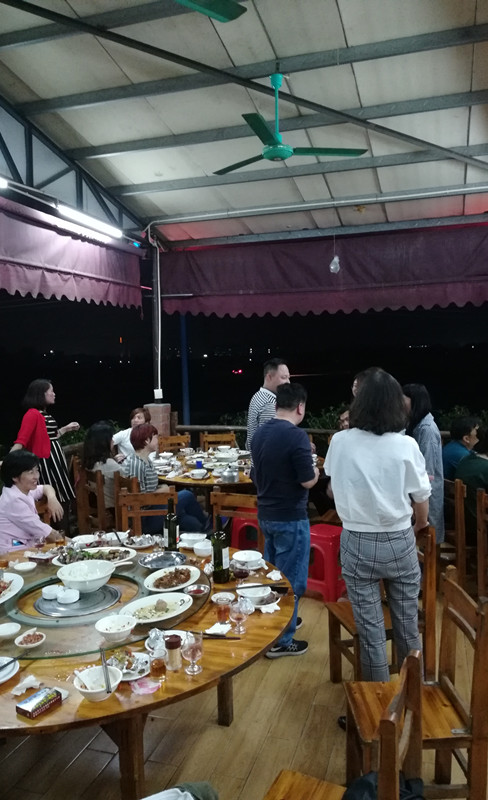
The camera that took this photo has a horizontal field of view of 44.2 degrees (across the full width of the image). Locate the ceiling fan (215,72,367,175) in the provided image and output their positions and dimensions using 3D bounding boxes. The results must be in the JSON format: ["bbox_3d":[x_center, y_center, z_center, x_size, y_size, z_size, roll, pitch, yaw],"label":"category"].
[{"bbox_3d":[0.232,-2.088,4.389,1.300,0.640,1.240,1,4,18],"label":"ceiling fan"}]

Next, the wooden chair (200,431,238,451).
[{"bbox_3d":[-0.280,0.829,6.881,0.400,0.890,0.450,-1,4,-2],"label":"wooden chair"}]

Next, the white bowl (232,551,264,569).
[{"bbox_3d":[0.019,0.796,2.948,0.140,0.057,0.140,-1,4,0],"label":"white bowl"}]

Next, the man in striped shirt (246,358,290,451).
[{"bbox_3d":[0.251,0.563,4.500,0.340,1.740,0.500,2,5,37],"label":"man in striped shirt"}]

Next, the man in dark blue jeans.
[{"bbox_3d":[0.259,0.702,3.737,0.400,1.620,0.480,-4,5,-36],"label":"man in dark blue jeans"}]

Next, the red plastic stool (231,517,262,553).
[{"bbox_3d":[0.042,1.170,5.030,0.300,0.460,0.300,-1,4,0],"label":"red plastic stool"}]

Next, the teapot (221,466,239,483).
[{"bbox_3d":[-0.122,0.606,5.003,0.170,0.136,0.145,2,5,35],"label":"teapot"}]

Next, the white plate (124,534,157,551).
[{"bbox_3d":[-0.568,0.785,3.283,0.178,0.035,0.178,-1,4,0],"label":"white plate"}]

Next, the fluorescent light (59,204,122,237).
[{"bbox_3d":[-1.514,-1.781,6.055,0.090,0.090,1.220,1,4,18],"label":"fluorescent light"}]

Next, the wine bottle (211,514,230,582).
[{"bbox_3d":[-0.106,0.674,2.739,0.077,0.306,0.077,-1,4,0],"label":"wine bottle"}]

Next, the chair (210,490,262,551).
[{"bbox_3d":[-0.104,1.041,3.822,0.400,0.890,0.450,1,4,20],"label":"chair"}]

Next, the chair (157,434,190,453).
[{"bbox_3d":[-0.716,0.838,6.822,0.400,0.890,0.450,-3,4,-25],"label":"chair"}]

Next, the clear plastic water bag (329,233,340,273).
[{"bbox_3d":[1.028,-1.670,6.804,0.120,0.460,0.120,-1,4,0],"label":"clear plastic water bag"}]

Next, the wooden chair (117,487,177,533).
[{"bbox_3d":[-0.609,1.045,3.853,0.400,0.890,0.450,-1,4,-7],"label":"wooden chair"}]

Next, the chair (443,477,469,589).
[{"bbox_3d":[1.580,0.990,4.430,0.460,0.900,0.410,-3,5,-31],"label":"chair"}]

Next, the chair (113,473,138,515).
[{"bbox_3d":[-0.750,1.013,4.769,0.460,0.900,0.410,-4,5,-34],"label":"chair"}]

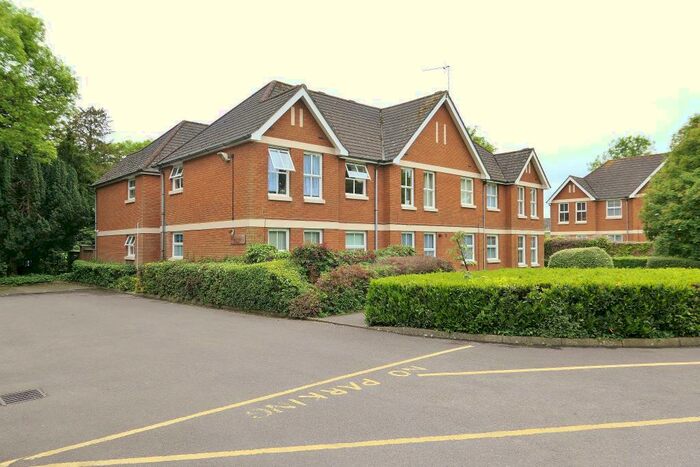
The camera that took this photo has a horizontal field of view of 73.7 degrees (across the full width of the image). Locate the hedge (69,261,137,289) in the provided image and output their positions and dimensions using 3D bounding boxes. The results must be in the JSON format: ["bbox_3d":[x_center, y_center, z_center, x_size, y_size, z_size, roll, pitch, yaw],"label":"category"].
[{"bbox_3d":[-9.809,1.635,18.944,1.100,0.880,6.300,1,-2,-44],"label":"hedge"}]

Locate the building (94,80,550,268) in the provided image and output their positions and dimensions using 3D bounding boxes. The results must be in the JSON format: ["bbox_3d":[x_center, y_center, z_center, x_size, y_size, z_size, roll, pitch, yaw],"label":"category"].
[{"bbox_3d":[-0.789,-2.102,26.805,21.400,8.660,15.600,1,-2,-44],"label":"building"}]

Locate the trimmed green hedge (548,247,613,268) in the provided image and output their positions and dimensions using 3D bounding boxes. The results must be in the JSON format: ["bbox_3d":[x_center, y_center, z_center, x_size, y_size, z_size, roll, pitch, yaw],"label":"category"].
[{"bbox_3d":[9.922,1.333,19.972,2.650,1.480,2.500,0,-1,0],"label":"trimmed green hedge"}]

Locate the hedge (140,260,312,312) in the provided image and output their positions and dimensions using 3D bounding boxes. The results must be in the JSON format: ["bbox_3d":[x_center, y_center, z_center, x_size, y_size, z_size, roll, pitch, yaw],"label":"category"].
[{"bbox_3d":[-3.961,1.393,13.470,1.250,1.120,8.400,1,-2,-44],"label":"hedge"}]

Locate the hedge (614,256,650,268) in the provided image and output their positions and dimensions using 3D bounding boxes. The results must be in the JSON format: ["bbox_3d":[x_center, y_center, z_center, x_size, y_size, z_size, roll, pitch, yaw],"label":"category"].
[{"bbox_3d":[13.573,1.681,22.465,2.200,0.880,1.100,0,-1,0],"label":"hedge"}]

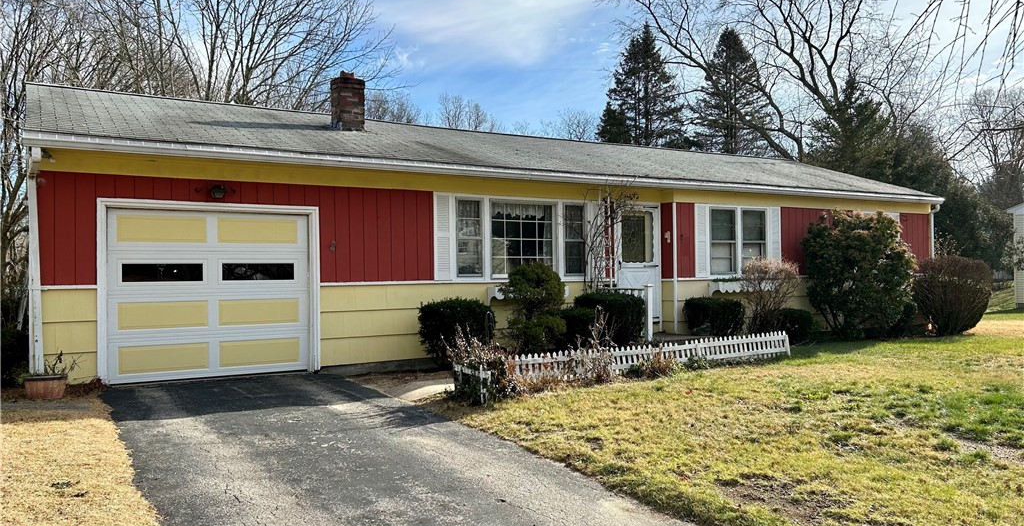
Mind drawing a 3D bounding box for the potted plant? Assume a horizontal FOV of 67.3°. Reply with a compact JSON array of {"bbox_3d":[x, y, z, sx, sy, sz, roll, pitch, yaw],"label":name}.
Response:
[{"bbox_3d":[-5.197,1.270,8.680,0.600,0.530,0.520,0,-1,-32],"label":"potted plant"}]

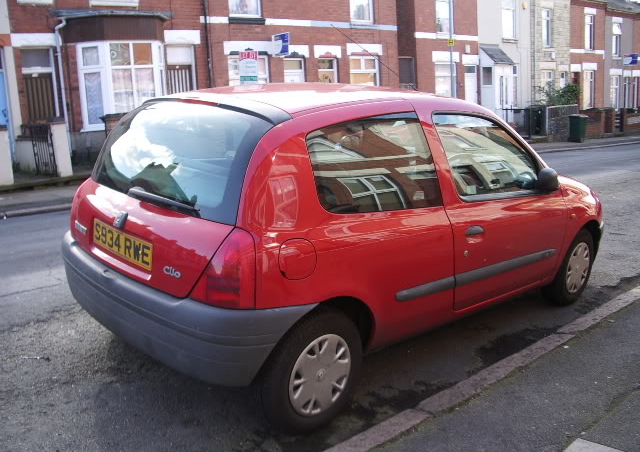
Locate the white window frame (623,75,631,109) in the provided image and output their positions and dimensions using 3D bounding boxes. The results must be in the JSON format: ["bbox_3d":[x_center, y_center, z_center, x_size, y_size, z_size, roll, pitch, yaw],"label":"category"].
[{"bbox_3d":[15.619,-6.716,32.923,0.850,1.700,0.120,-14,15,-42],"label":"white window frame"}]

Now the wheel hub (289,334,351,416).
[{"bbox_3d":[0.003,0.629,2.722,0.365,0.365,0.060,-11,18,-43],"label":"wheel hub"}]

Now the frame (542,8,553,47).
[{"bbox_3d":[9.274,-8.058,26.401,0.800,1.560,0.120,-14,15,-42],"label":"frame"}]

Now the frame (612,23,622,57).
[{"bbox_3d":[14.446,-9.047,31.476,0.850,1.600,0.120,-14,15,-42],"label":"frame"}]

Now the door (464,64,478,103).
[{"bbox_3d":[5.376,-4.534,23.009,0.800,2.250,0.120,-14,15,-42],"label":"door"}]

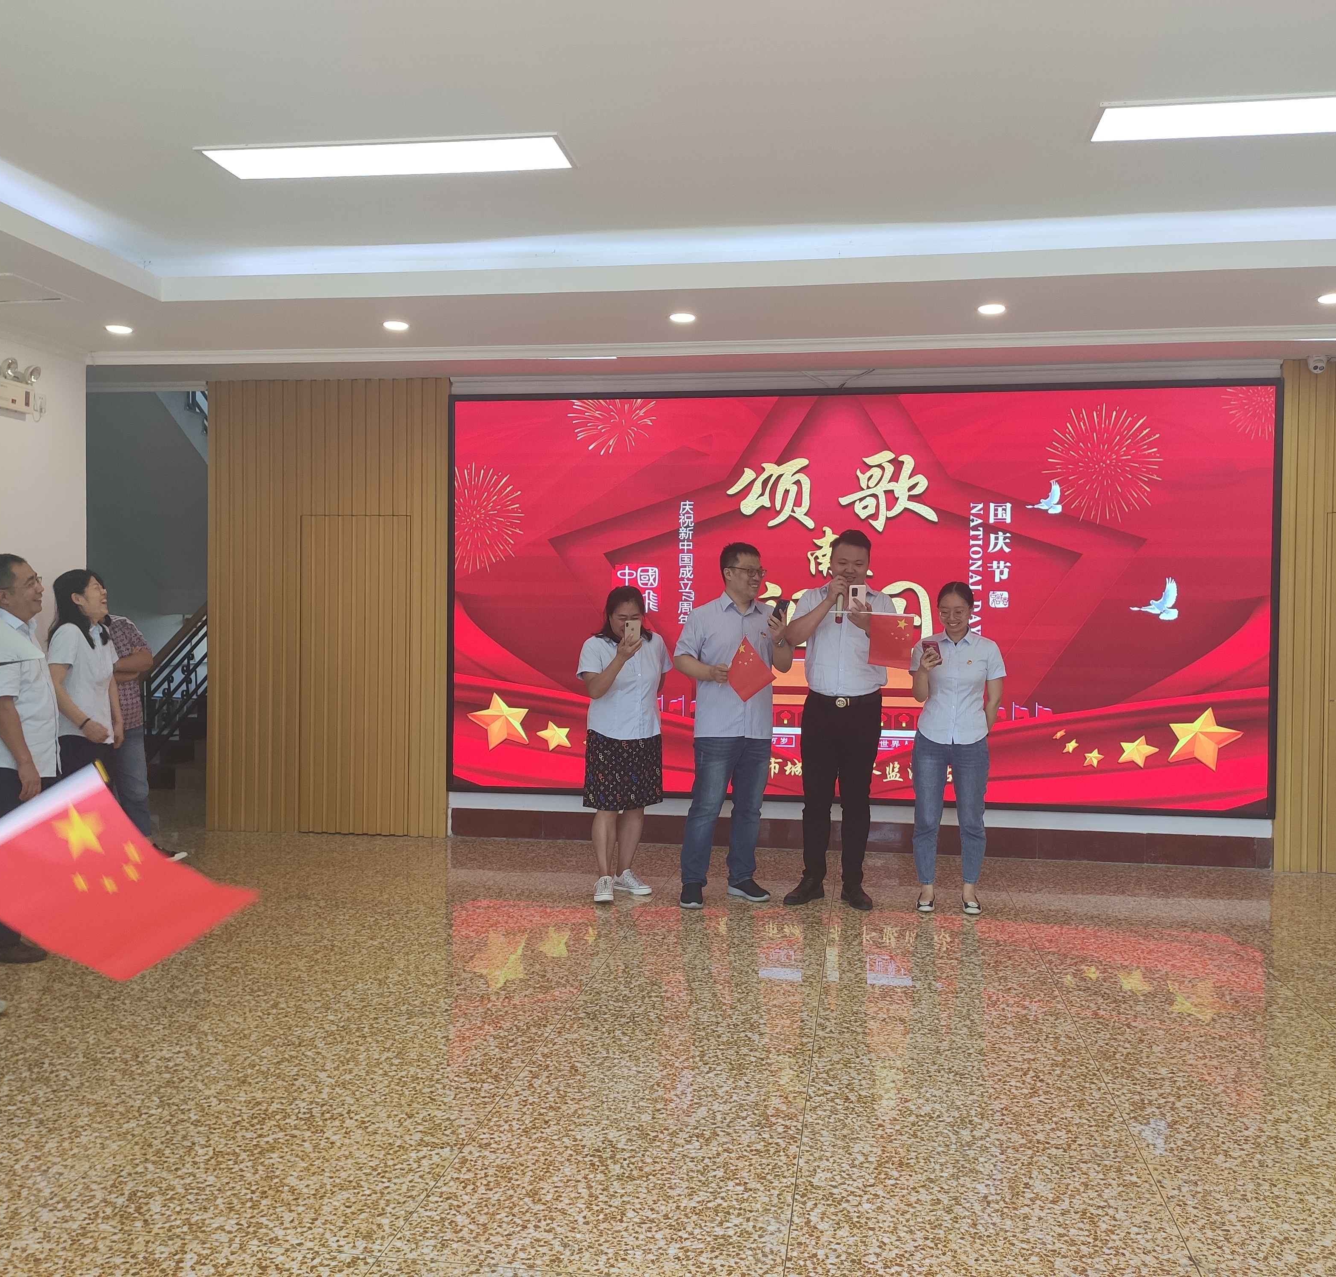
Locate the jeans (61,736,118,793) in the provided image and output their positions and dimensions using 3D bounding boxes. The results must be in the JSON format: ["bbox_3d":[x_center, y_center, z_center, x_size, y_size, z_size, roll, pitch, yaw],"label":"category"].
[{"bbox_3d":[-2.636,0.800,5.790,0.320,0.800,0.380,1,1,0],"label":"jeans"}]

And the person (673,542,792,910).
[{"bbox_3d":[0.312,0.412,6.315,0.540,1.770,0.410,0,1,-22],"label":"person"}]

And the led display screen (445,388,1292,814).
[{"bbox_3d":[1.043,-0.248,7.587,4.860,2.460,0.100,1,1,9],"label":"led display screen"}]

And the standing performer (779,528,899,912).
[{"bbox_3d":[0.836,0.390,6.253,0.580,1.830,0.440,1,1,15],"label":"standing performer"}]

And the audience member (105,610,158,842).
[{"bbox_3d":[-2.874,0.410,6.732,0.400,1.680,0.480,1,1,32],"label":"audience member"}]

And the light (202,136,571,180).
[{"bbox_3d":[-0.919,-1.595,4.209,1.200,0.050,0.300,1,1,9],"label":"light"}]

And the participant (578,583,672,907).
[{"bbox_3d":[-0.216,0.514,6.389,0.440,1.550,0.380,0,1,-26],"label":"participant"}]

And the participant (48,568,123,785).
[{"bbox_3d":[-2.632,0.470,5.784,0.360,1.590,0.430,1,1,0],"label":"participant"}]

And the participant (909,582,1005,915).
[{"bbox_3d":[1.384,0.524,6.119,0.480,1.580,0.360,1,1,12],"label":"participant"}]

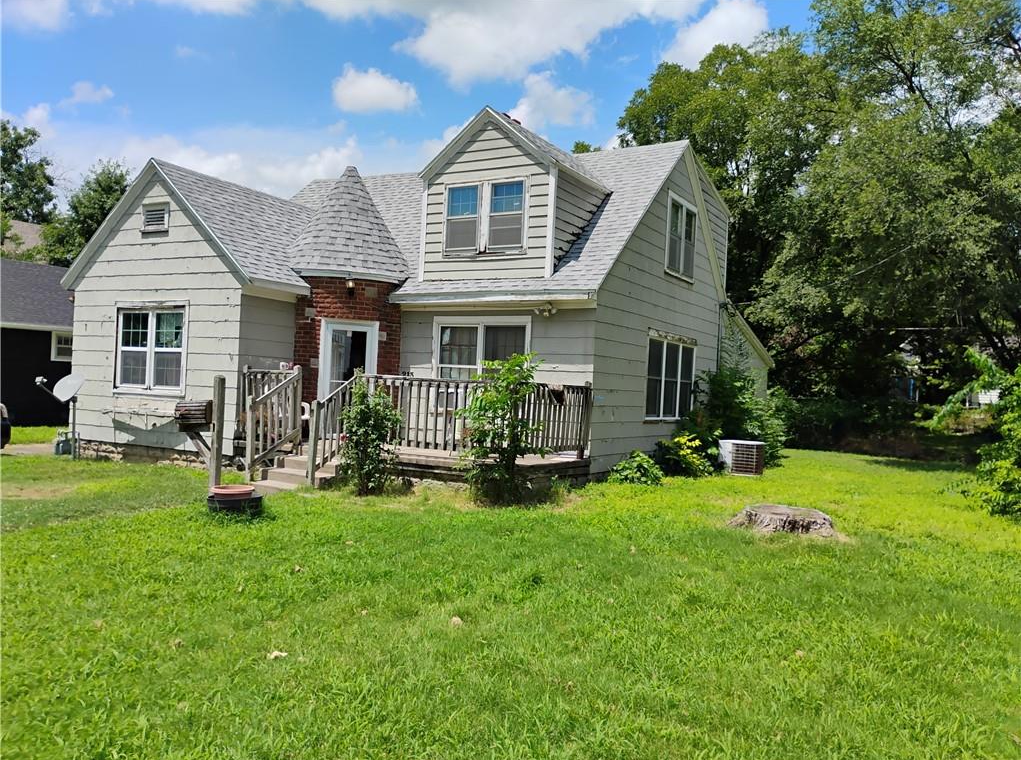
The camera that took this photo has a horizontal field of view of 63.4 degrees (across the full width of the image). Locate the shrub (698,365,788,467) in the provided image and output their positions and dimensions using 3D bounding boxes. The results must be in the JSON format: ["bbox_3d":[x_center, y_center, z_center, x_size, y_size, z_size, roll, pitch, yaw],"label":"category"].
[{"bbox_3d":[4.397,0.670,15.600,1.680,1.900,1.600,2,-1,0],"label":"shrub"}]

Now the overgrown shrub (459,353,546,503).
[{"bbox_3d":[-0.102,0.603,10.500,1.100,1.850,1.050,2,-1,0],"label":"overgrown shrub"}]

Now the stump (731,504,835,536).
[{"bbox_3d":[2.967,1.527,9.050,1.100,0.240,1.000,2,-1,0],"label":"stump"}]

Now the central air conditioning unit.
[{"bbox_3d":[3.929,1.286,13.975,0.620,0.580,0.620,2,-1,30],"label":"central air conditioning unit"}]

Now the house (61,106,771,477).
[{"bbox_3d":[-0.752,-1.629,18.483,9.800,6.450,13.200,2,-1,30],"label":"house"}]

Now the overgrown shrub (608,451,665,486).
[{"bbox_3d":[1.814,1.263,12.000,0.830,0.500,0.750,2,-1,0],"label":"overgrown shrub"}]

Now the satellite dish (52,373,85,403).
[{"bbox_3d":[-7.966,0.135,14.900,0.580,0.600,0.200,2,-20,37],"label":"satellite dish"}]

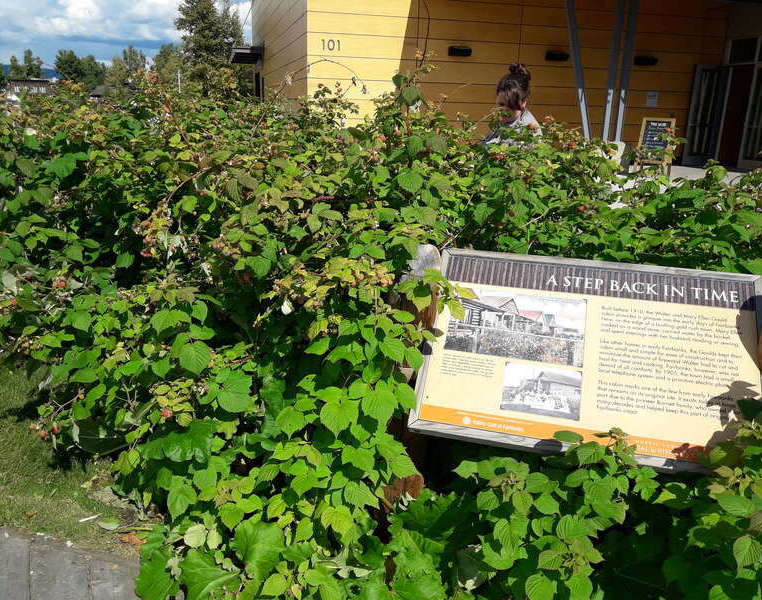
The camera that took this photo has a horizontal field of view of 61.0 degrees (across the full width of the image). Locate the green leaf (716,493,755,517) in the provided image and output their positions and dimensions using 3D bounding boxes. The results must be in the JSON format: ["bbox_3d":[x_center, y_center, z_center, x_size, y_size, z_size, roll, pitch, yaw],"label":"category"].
[{"bbox_3d":[0.778,0.449,1.420,0.058,0.018,0.092,-29,36,-31],"label":"green leaf"}]

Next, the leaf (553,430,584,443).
[{"bbox_3d":[0.487,0.354,1.680,0.076,0.015,0.055,6,35,17],"label":"leaf"}]

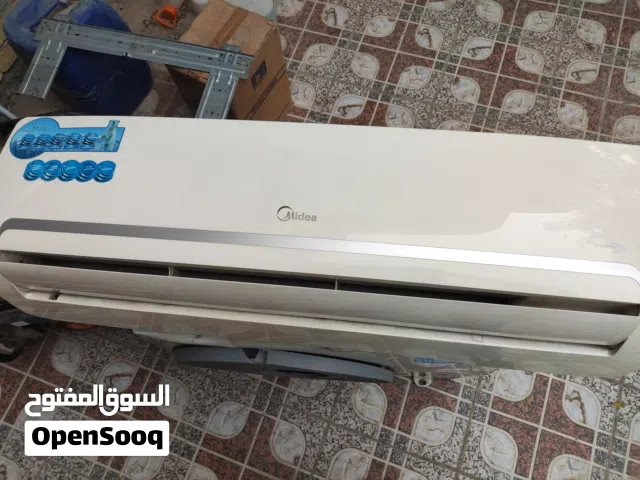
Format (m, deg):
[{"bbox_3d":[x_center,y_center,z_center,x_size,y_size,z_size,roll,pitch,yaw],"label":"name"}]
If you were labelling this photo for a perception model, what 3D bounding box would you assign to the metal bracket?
[{"bbox_3d":[-0.548,-0.492,1.424,0.683,0.028,0.281,12,76,5],"label":"metal bracket"}]

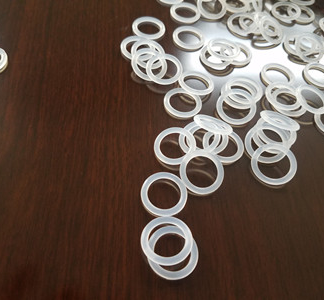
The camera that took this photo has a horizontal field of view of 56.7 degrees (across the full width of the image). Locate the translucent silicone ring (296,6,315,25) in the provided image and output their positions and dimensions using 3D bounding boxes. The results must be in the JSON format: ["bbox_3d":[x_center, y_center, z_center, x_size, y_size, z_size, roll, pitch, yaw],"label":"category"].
[{"bbox_3d":[0.119,-0.119,0.259,0.025,0.004,0.025,2,58,-4],"label":"translucent silicone ring"}]

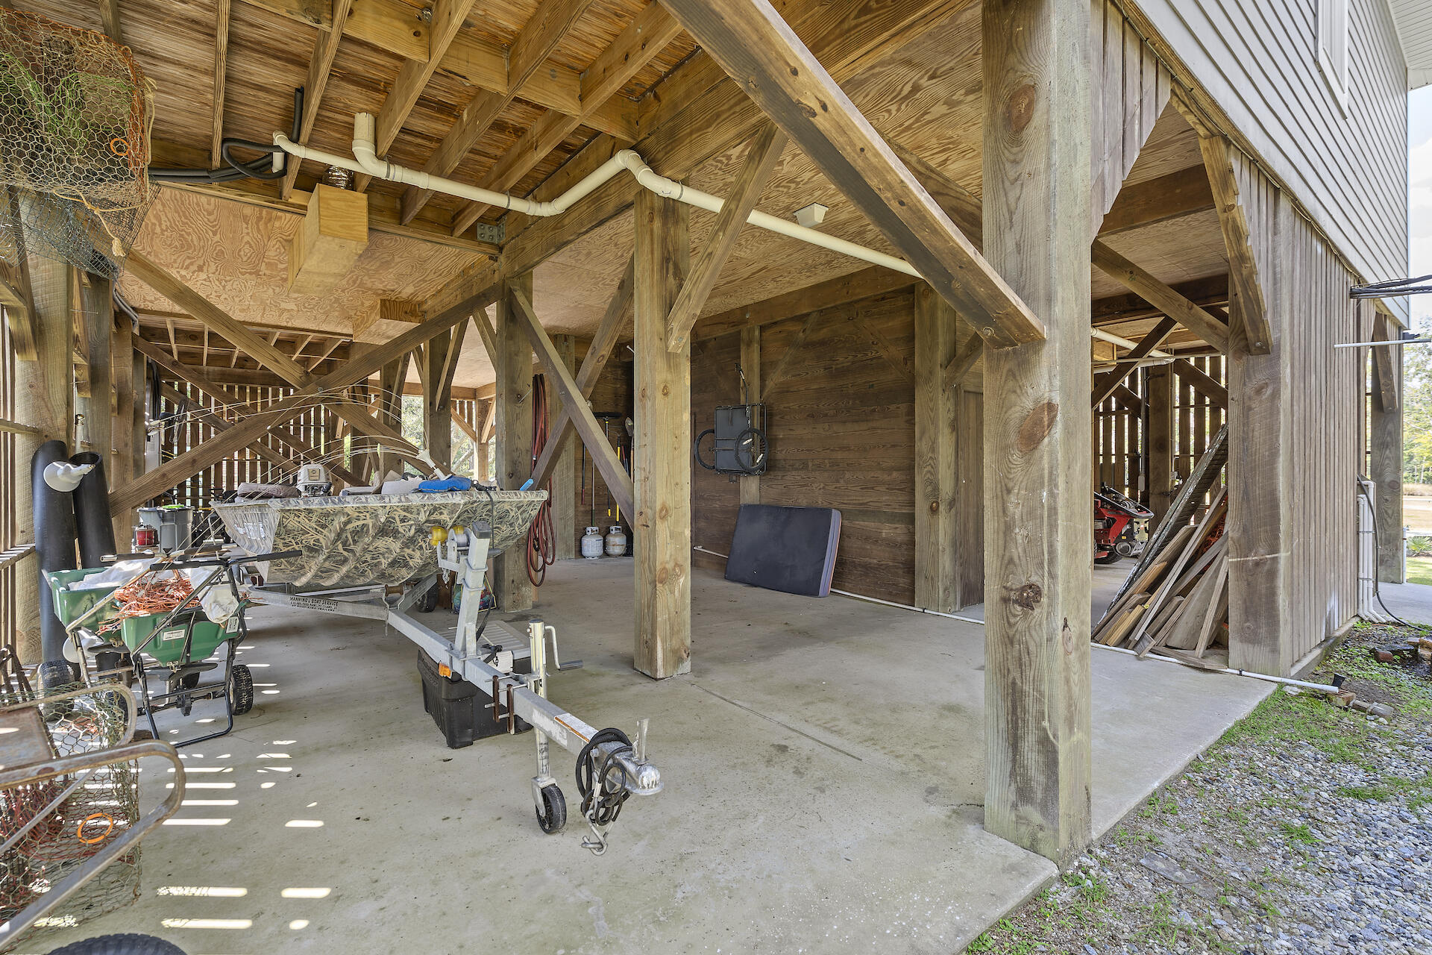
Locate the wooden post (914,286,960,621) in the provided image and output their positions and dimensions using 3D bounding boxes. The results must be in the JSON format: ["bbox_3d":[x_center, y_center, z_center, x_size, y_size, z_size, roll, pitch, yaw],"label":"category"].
[{"bbox_3d":[1.972,-0.261,5.730,0.250,2.880,0.250,-1,1,-38],"label":"wooden post"}]

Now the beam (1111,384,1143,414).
[{"bbox_3d":[6.276,-1.368,9.911,0.091,0.146,1.220,0,44,-38],"label":"beam"}]

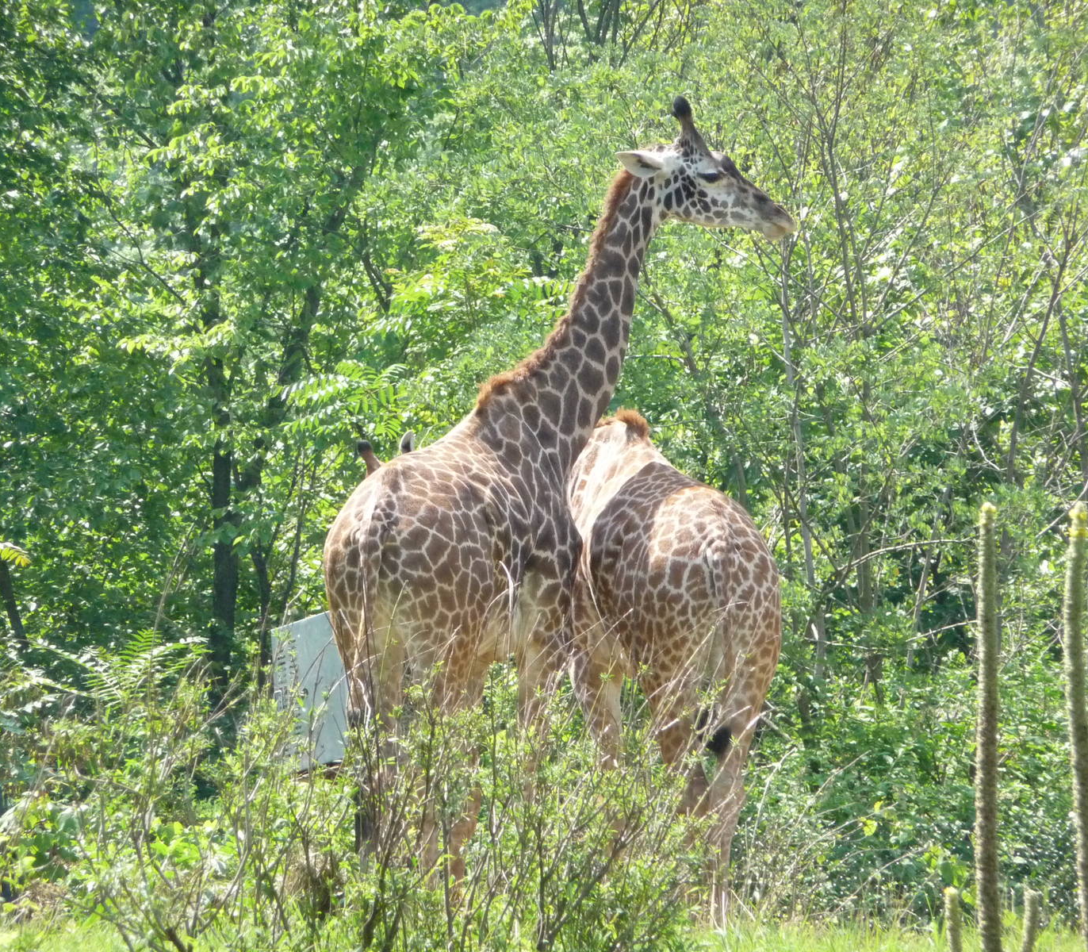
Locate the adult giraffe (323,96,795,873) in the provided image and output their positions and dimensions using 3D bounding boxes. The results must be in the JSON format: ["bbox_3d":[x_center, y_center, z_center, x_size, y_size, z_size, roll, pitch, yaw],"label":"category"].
[{"bbox_3d":[0.057,0.089,47.300,2.250,3.680,0.850,0,0,-42],"label":"adult giraffe"}]

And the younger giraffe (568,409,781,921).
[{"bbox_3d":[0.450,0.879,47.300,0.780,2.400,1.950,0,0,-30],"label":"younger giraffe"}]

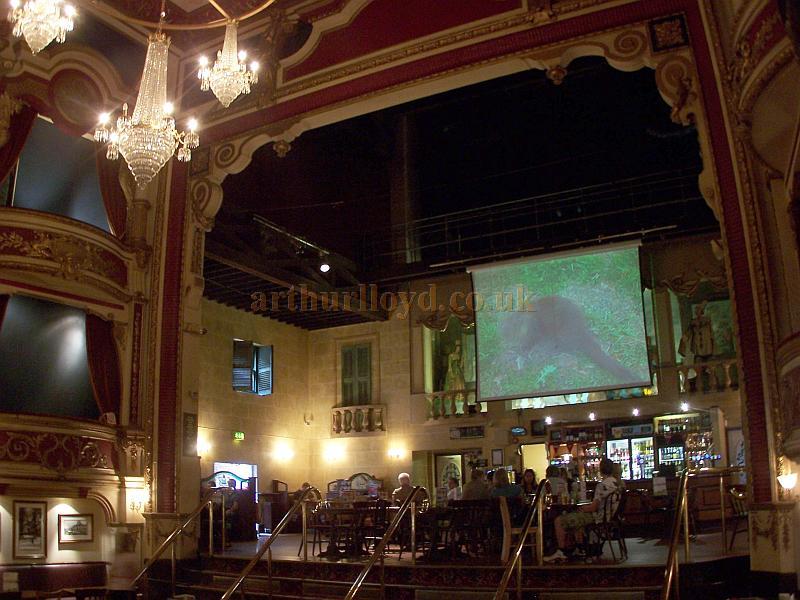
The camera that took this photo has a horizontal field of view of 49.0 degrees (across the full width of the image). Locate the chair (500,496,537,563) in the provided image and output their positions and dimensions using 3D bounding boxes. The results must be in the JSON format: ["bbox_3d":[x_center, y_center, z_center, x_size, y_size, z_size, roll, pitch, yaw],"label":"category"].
[{"bbox_3d":[1.626,3.090,11.800,0.530,0.870,0.440,-1,-13,-1],"label":"chair"}]

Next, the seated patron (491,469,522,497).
[{"bbox_3d":[1.550,3.001,12.318,0.460,1.240,0.750,-6,-15,19],"label":"seated patron"}]

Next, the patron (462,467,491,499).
[{"bbox_3d":[1.240,3.232,13.413,0.480,1.280,0.750,-6,-15,19],"label":"patron"}]

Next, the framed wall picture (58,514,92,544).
[{"bbox_3d":[-4.917,3.471,13.300,0.040,0.420,0.570,-10,-16,34],"label":"framed wall picture"}]

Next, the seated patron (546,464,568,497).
[{"bbox_3d":[2.344,3.045,12.781,0.460,1.270,0.750,-8,-15,25],"label":"seated patron"}]

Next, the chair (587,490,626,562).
[{"bbox_3d":[2.788,3.030,11.800,0.500,0.910,0.440,-8,-15,28],"label":"chair"}]

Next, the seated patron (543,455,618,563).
[{"bbox_3d":[2.307,2.648,11.100,0.800,1.280,0.480,-8,-15,25],"label":"seated patron"}]

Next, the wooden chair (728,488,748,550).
[{"bbox_3d":[5.184,3.274,13.100,0.480,0.900,0.430,2,-14,-14],"label":"wooden chair"}]

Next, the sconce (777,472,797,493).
[{"bbox_3d":[4.313,2.042,9.800,0.130,0.220,0.210,5,-15,-24],"label":"sconce"}]

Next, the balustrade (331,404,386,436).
[{"bbox_3d":[-1.115,3.252,23.600,1.650,0.800,0.250,-8,-15,25],"label":"balustrade"}]

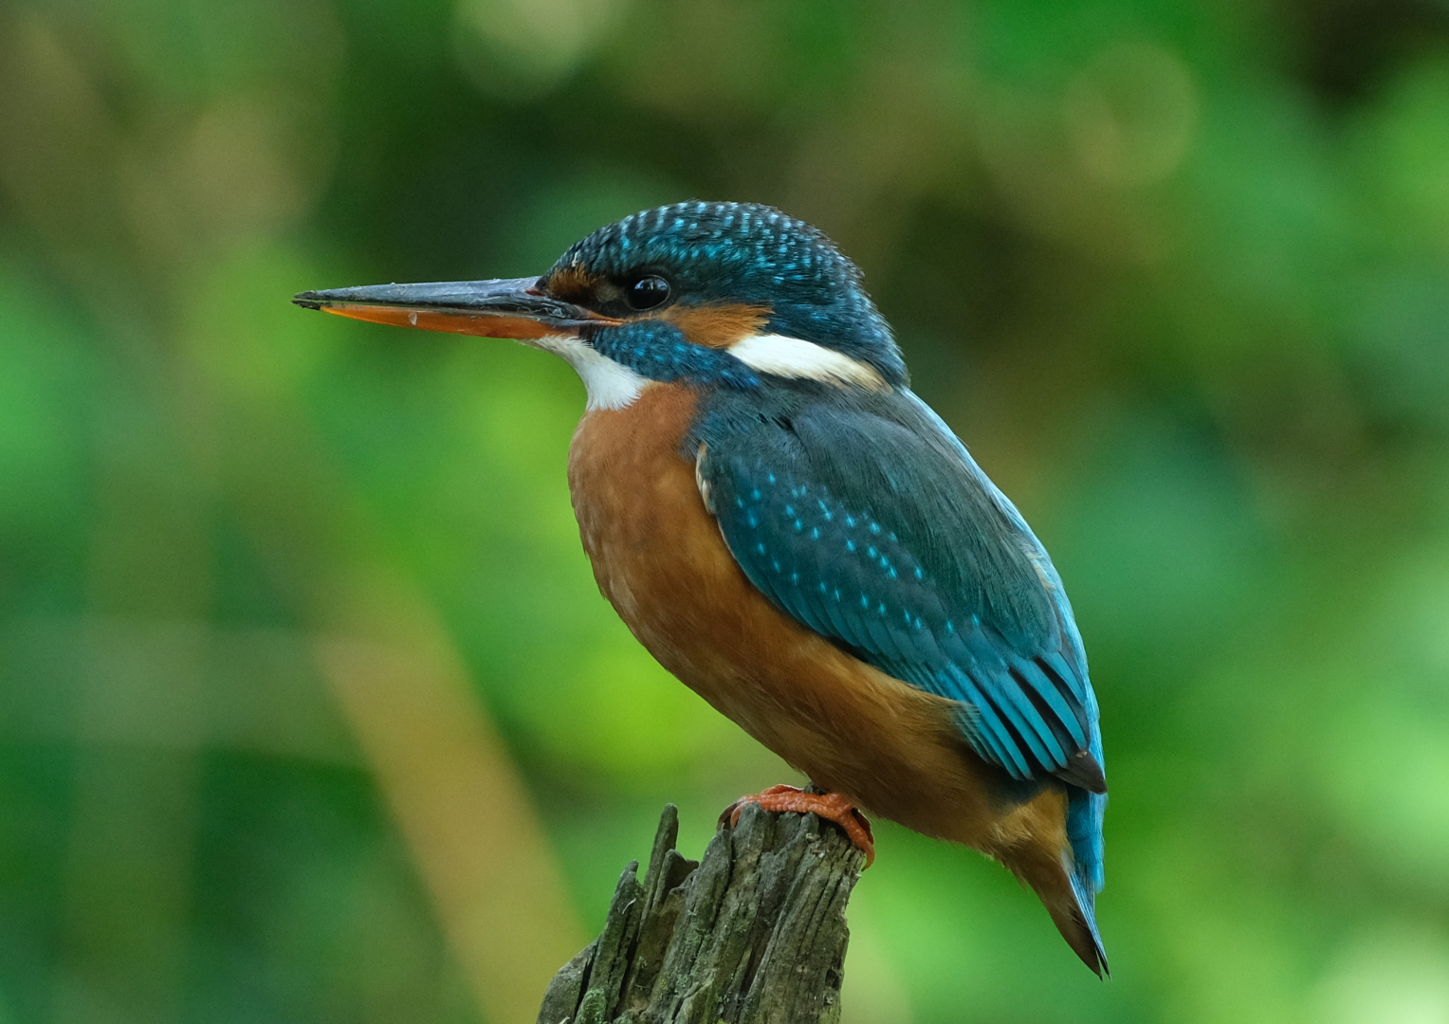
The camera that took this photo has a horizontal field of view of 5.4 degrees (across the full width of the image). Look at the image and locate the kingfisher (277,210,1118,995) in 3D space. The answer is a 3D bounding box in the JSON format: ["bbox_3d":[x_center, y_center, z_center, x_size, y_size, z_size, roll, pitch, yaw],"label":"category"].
[{"bbox_3d":[-0.003,0.011,2.200,0.117,0.110,0.054,0,3,4],"label":"kingfisher"}]

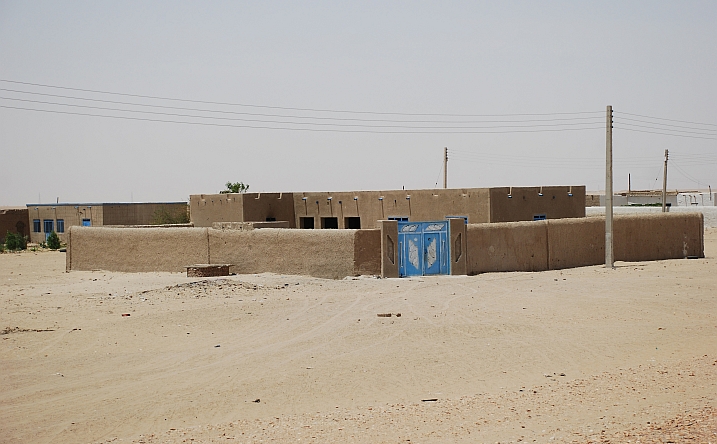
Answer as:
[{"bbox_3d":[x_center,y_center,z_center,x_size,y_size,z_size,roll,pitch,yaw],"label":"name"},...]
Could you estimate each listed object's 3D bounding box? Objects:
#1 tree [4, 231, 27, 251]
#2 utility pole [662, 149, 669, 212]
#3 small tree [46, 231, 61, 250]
[{"bbox_3d":[-26.739,1.455,117.012,1.750,1.470,1.600,-1,1,0],"label":"tree"},{"bbox_3d":[28.757,-3.033,140.058,0.330,7.450,0.330,1,1,0],"label":"utility pole"},{"bbox_3d":[-23.790,1.439,117.011,1.120,1.440,1.100,-1,1,0],"label":"small tree"}]

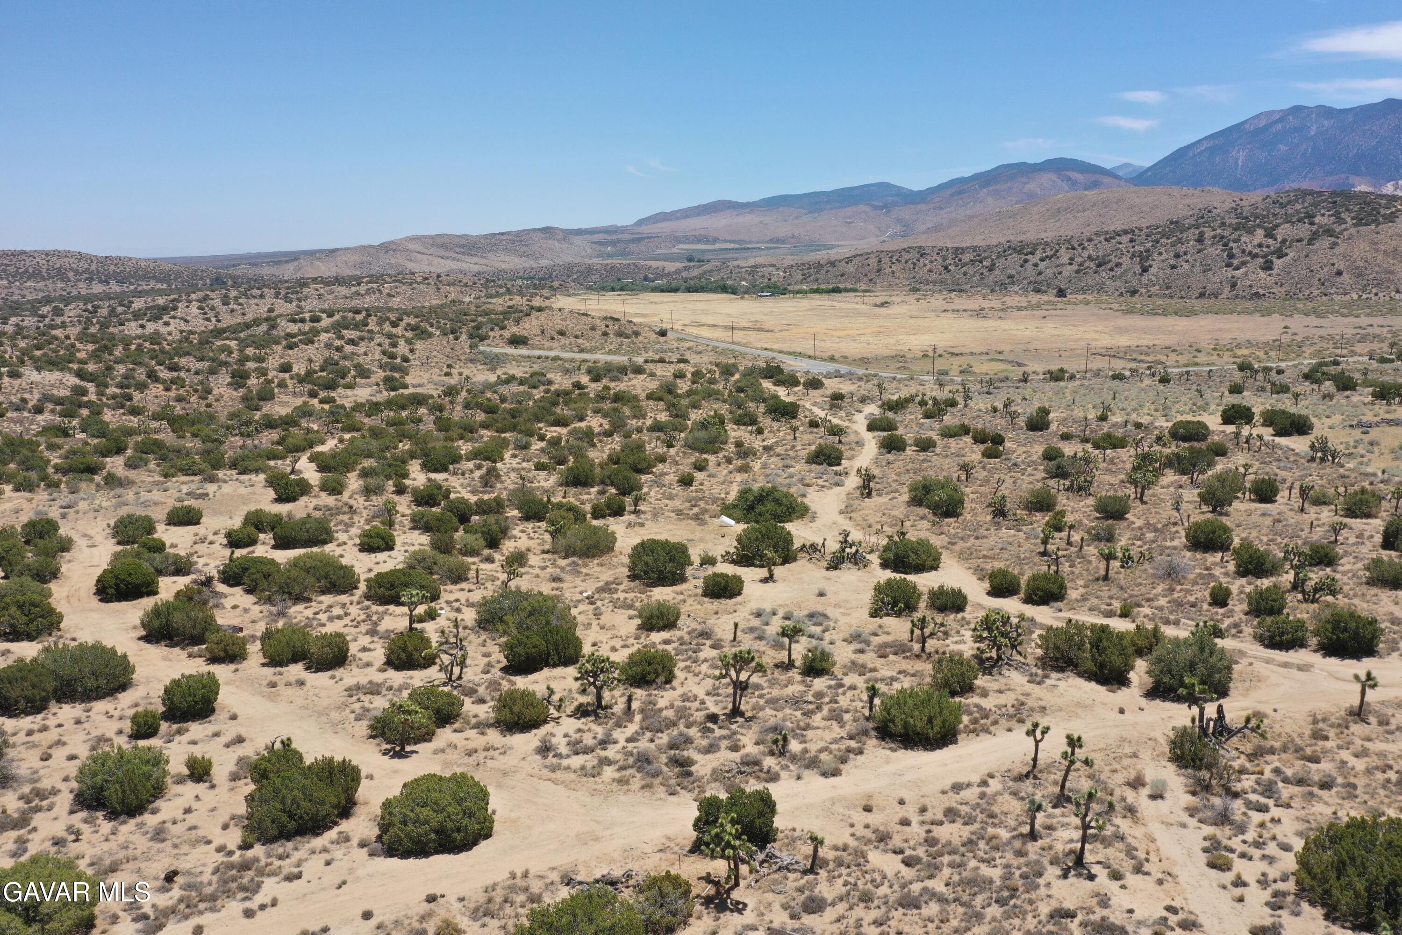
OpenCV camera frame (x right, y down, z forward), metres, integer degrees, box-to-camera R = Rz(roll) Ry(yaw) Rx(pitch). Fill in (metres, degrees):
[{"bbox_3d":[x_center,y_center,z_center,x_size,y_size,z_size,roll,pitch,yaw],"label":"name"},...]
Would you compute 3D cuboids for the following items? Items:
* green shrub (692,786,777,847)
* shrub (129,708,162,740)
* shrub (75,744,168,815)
[{"bbox_3d":[1.547,16.052,50.519,3.950,1.890,3.550,0,11,2],"label":"green shrub"},{"bbox_3d":[-34.613,15.981,67.976,1.744,1.924,1.657,-6,13,-28],"label":"shrub"},{"bbox_3d":[-31.850,17.123,60.026,4.510,3.229,4.285,-8,13,-29],"label":"shrub"}]

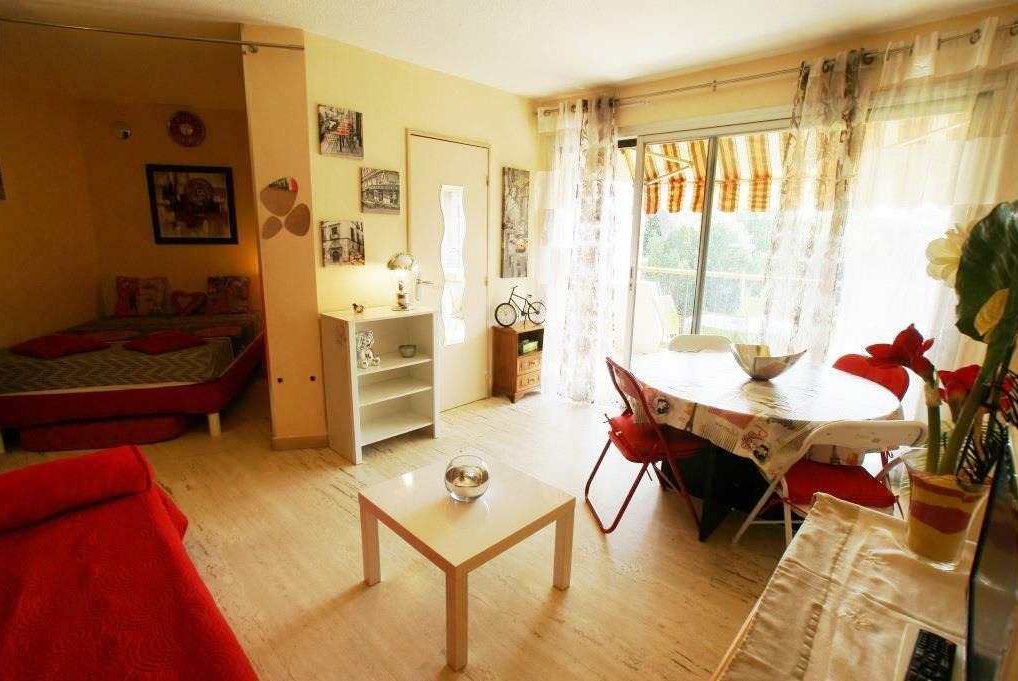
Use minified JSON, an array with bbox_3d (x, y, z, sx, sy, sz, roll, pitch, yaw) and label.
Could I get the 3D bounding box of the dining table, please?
[{"bbox_3d":[1.119,0.515,2.157,1.090,0.740,1.090,1,12,0],"label":"dining table"}]

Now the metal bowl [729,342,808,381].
[{"bbox_3d":[1.134,0.100,2.015,0.290,0.130,0.260,4,12,14],"label":"metal bowl"}]

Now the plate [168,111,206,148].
[{"bbox_3d":[-3.066,-2.006,4.323,0.345,0.345,0.040,-1,11,-10],"label":"plate"}]

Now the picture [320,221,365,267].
[{"bbox_3d":[-1.038,-0.611,2.880,0.275,0.280,0.030,-10,16,-42],"label":"picture"}]

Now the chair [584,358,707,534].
[{"bbox_3d":[0.642,0.492,2.245,0.460,0.780,0.430,2,11,6],"label":"chair"}]

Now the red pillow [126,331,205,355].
[{"bbox_3d":[-2.773,0.024,3.670,0.410,0.110,0.410,5,13,21],"label":"red pillow"}]

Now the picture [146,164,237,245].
[{"bbox_3d":[-3.092,-1.326,4.450,0.720,0.700,0.030,-1,11,-10],"label":"picture"}]

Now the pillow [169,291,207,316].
[{"bbox_3d":[-3.170,-0.366,4.497,0.330,0.260,0.120,-1,11,-10],"label":"pillow"}]

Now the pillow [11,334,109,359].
[{"bbox_3d":[-3.554,0.033,3.614,0.440,0.120,0.440,4,11,15],"label":"pillow"}]

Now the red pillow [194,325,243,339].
[{"bbox_3d":[-2.636,-0.082,4.126,0.400,0.110,0.380,-2,11,-15],"label":"red pillow"}]

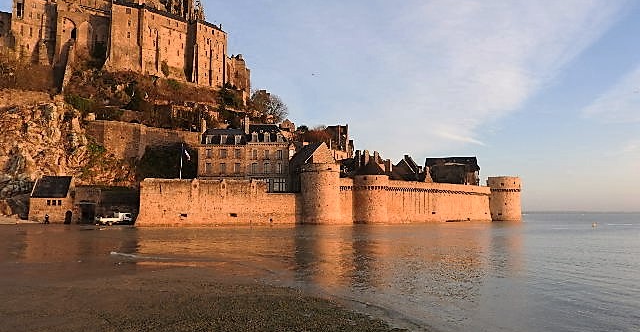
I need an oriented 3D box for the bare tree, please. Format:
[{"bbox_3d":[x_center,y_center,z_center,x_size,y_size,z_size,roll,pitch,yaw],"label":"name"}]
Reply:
[{"bbox_3d":[-17.414,-20.000,153.000,12.800,12.000,12.000,0,-6,0],"label":"bare tree"}]

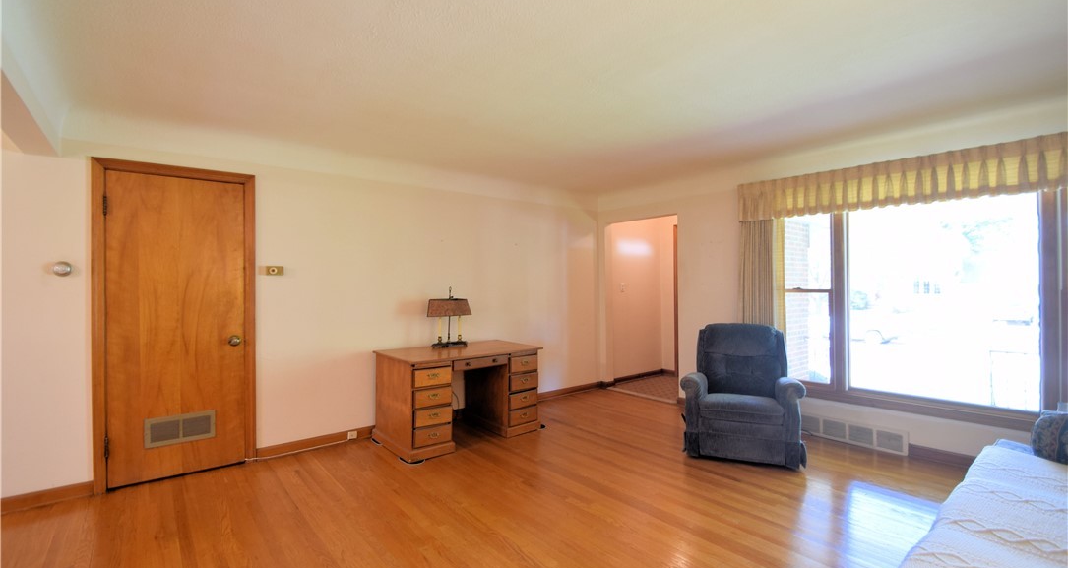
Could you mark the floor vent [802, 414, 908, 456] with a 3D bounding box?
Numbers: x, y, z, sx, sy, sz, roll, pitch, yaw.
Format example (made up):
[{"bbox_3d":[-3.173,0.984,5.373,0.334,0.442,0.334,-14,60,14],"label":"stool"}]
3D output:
[{"bbox_3d":[2.571,1.205,3.640,0.050,0.188,0.780,0,0,-39],"label":"floor vent"}]

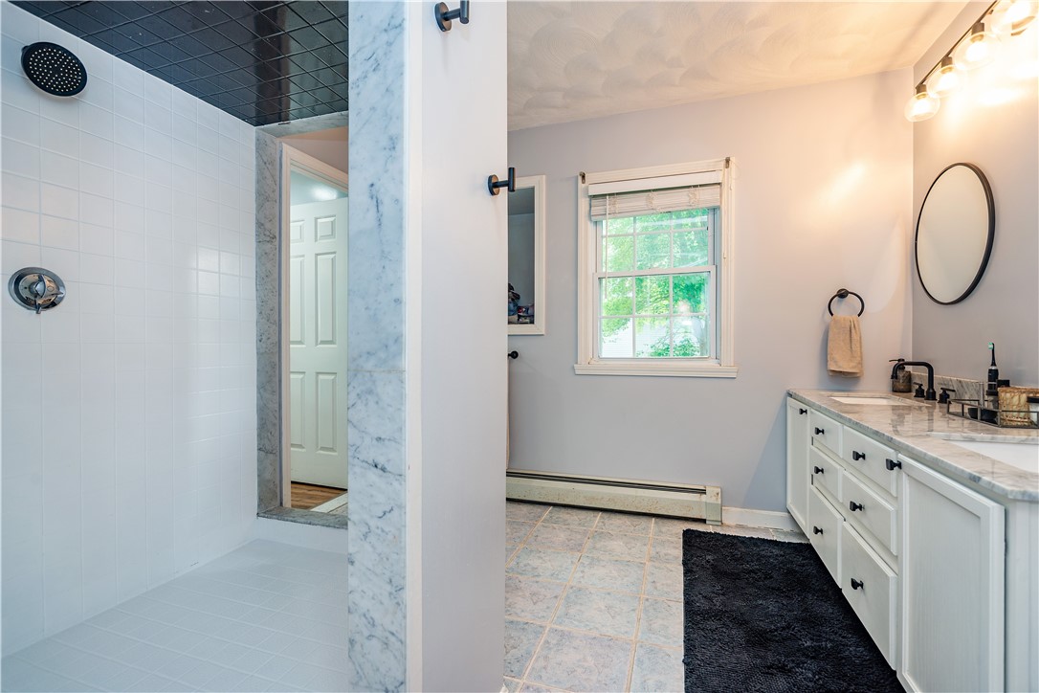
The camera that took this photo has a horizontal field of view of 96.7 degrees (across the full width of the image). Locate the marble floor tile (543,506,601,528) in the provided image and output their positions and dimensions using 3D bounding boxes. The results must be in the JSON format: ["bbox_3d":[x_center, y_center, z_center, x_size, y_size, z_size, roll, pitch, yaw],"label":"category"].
[{"bbox_3d":[0.314,1.017,2.745,0.300,0.010,0.300,0,0,19],"label":"marble floor tile"}]

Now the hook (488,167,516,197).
[{"bbox_3d":[-0.039,-0.418,1.170,0.060,0.069,0.054,0,0,19],"label":"hook"}]

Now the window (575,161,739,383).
[{"bbox_3d":[0.796,-0.446,2.782,0.925,1.240,0.110,0,0,19],"label":"window"}]

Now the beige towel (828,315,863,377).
[{"bbox_3d":[1.709,0.001,2.420,0.162,0.325,0.055,0,0,19],"label":"beige towel"}]

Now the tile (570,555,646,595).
[{"bbox_3d":[0.404,1.019,2.071,0.298,0.010,0.298,0,0,19],"label":"tile"}]

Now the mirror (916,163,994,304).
[{"bbox_3d":[1.884,-0.475,2.022,0.024,0.587,0.587,0,0,19],"label":"mirror"}]

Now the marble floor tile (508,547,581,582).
[{"bbox_3d":[0.115,1.018,2.168,0.298,0.010,0.298,0,0,19],"label":"marble floor tile"}]

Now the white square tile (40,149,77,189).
[{"bbox_3d":[-1.615,-0.617,1.622,0.008,0.108,0.108,0,0,19],"label":"white square tile"}]

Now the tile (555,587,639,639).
[{"bbox_3d":[0.305,1.017,1.781,0.300,0.010,0.300,0,0,19],"label":"tile"}]

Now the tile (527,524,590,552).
[{"bbox_3d":[0.212,1.016,2.457,0.298,0.010,0.298,0,0,19],"label":"tile"}]

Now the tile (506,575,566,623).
[{"bbox_3d":[0.016,1.017,1.880,0.300,0.010,0.300,0,0,19],"label":"tile"}]

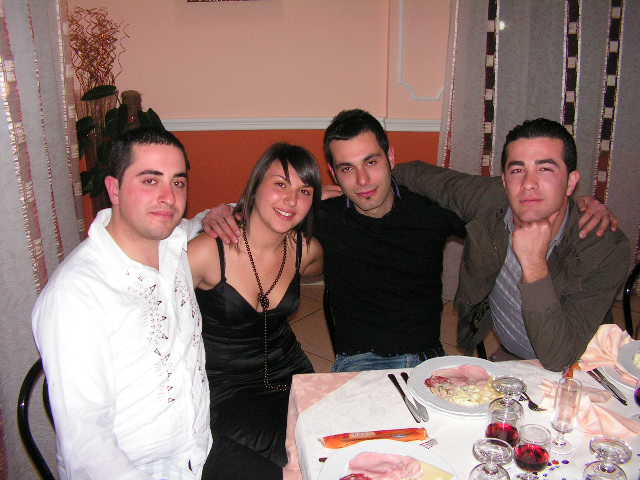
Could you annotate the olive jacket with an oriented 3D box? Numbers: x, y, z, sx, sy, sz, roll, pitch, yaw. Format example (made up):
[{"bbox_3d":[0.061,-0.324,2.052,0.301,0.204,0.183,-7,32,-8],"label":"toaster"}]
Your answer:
[{"bbox_3d":[0.460,0.071,1.737,0.580,0.540,0.420,3,20,9],"label":"olive jacket"}]

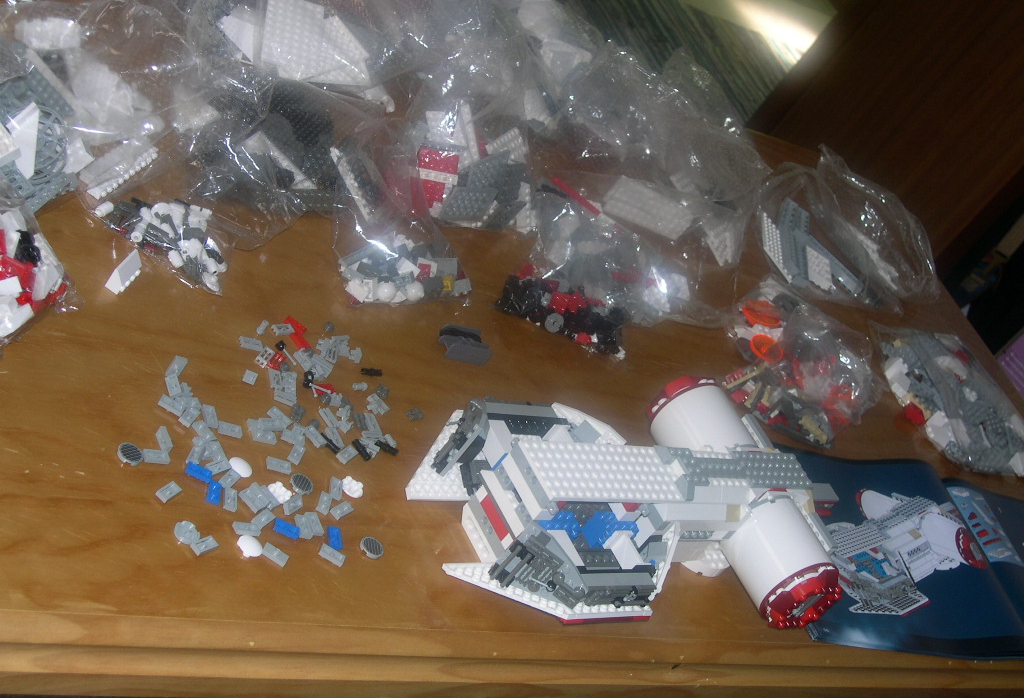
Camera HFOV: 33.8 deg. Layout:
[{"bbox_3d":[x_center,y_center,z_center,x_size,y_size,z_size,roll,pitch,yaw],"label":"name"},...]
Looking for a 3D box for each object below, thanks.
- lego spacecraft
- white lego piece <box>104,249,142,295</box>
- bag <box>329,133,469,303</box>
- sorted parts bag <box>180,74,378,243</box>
[{"bbox_3d":[0.100,0.110,1.192,0.392,0.095,0.198,6,44,-43],"label":"lego spacecraft"},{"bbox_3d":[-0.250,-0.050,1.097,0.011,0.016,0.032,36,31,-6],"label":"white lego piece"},{"bbox_3d":[-0.087,-0.104,1.308,0.120,0.054,0.170,-1,49,-48],"label":"bag"},{"bbox_3d":[-0.170,-0.144,1.260,0.165,0.065,0.160,6,44,-43],"label":"sorted parts bag"}]

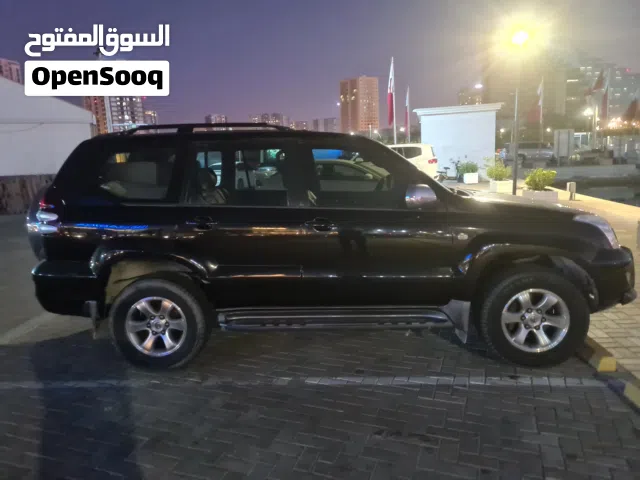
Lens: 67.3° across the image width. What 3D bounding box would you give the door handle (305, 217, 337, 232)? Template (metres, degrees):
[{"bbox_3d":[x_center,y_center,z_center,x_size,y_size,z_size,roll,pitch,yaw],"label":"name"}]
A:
[{"bbox_3d":[0.004,-0.110,3.397,0.215,0.095,0.060,-2,9,5],"label":"door handle"}]

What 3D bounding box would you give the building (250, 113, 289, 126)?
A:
[{"bbox_3d":[-63.809,-133.903,625.065,48.000,59.400,28.000,-3,10,-5],"label":"building"}]

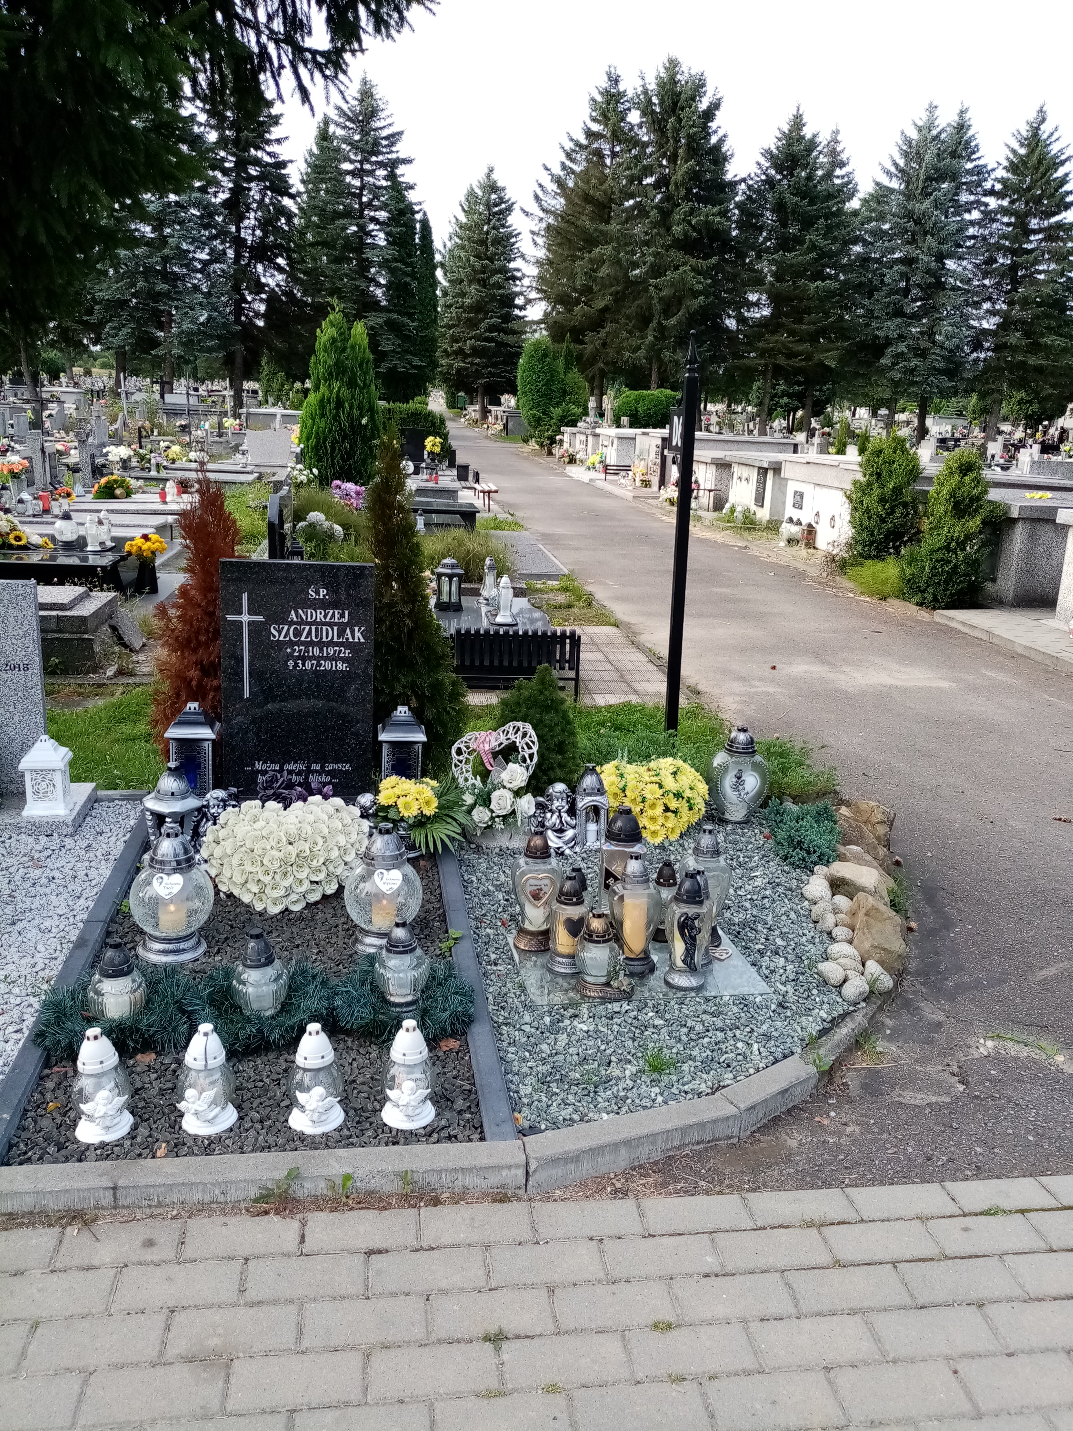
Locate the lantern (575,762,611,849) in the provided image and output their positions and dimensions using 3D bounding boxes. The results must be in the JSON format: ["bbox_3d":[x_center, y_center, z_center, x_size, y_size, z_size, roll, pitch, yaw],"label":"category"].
[{"bbox_3d":[0.179,0.289,3.422,0.093,0.249,0.084,3,17,2],"label":"lantern"}]

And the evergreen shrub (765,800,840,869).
[{"bbox_3d":[0.876,0.381,3.530,0.245,0.160,0.230,7,17,15],"label":"evergreen shrub"}]

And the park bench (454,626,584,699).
[{"bbox_3d":[-0.138,-0.300,5.726,0.700,0.410,0.300,1,15,-8],"label":"park bench"}]

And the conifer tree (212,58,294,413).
[{"bbox_3d":[-11.130,-17.558,39.991,4.000,12.430,4.000,-1,15,-15],"label":"conifer tree"}]

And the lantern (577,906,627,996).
[{"bbox_3d":[0.161,0.573,2.636,0.130,0.220,0.115,-7,19,-29],"label":"lantern"}]

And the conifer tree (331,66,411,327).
[{"bbox_3d":[-7.396,-19.821,45.550,4.900,13.320,4.900,0,15,-9],"label":"conifer tree"}]

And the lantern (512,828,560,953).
[{"bbox_3d":[0.001,0.447,2.808,0.128,0.330,0.115,2,16,-4],"label":"lantern"}]

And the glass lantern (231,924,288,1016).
[{"bbox_3d":[-0.625,0.575,2.433,0.125,0.208,0.125,3,17,0],"label":"glass lantern"}]

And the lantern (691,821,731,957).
[{"bbox_3d":[0.462,0.463,2.942,0.143,0.349,0.115,5,15,10],"label":"lantern"}]

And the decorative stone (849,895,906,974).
[{"bbox_3d":[0.935,0.576,2.922,0.165,0.160,0.180,8,18,19],"label":"decorative stone"}]

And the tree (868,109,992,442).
[{"bbox_3d":[15.104,-17.296,42.151,4.900,12.900,4.900,7,17,17],"label":"tree"}]

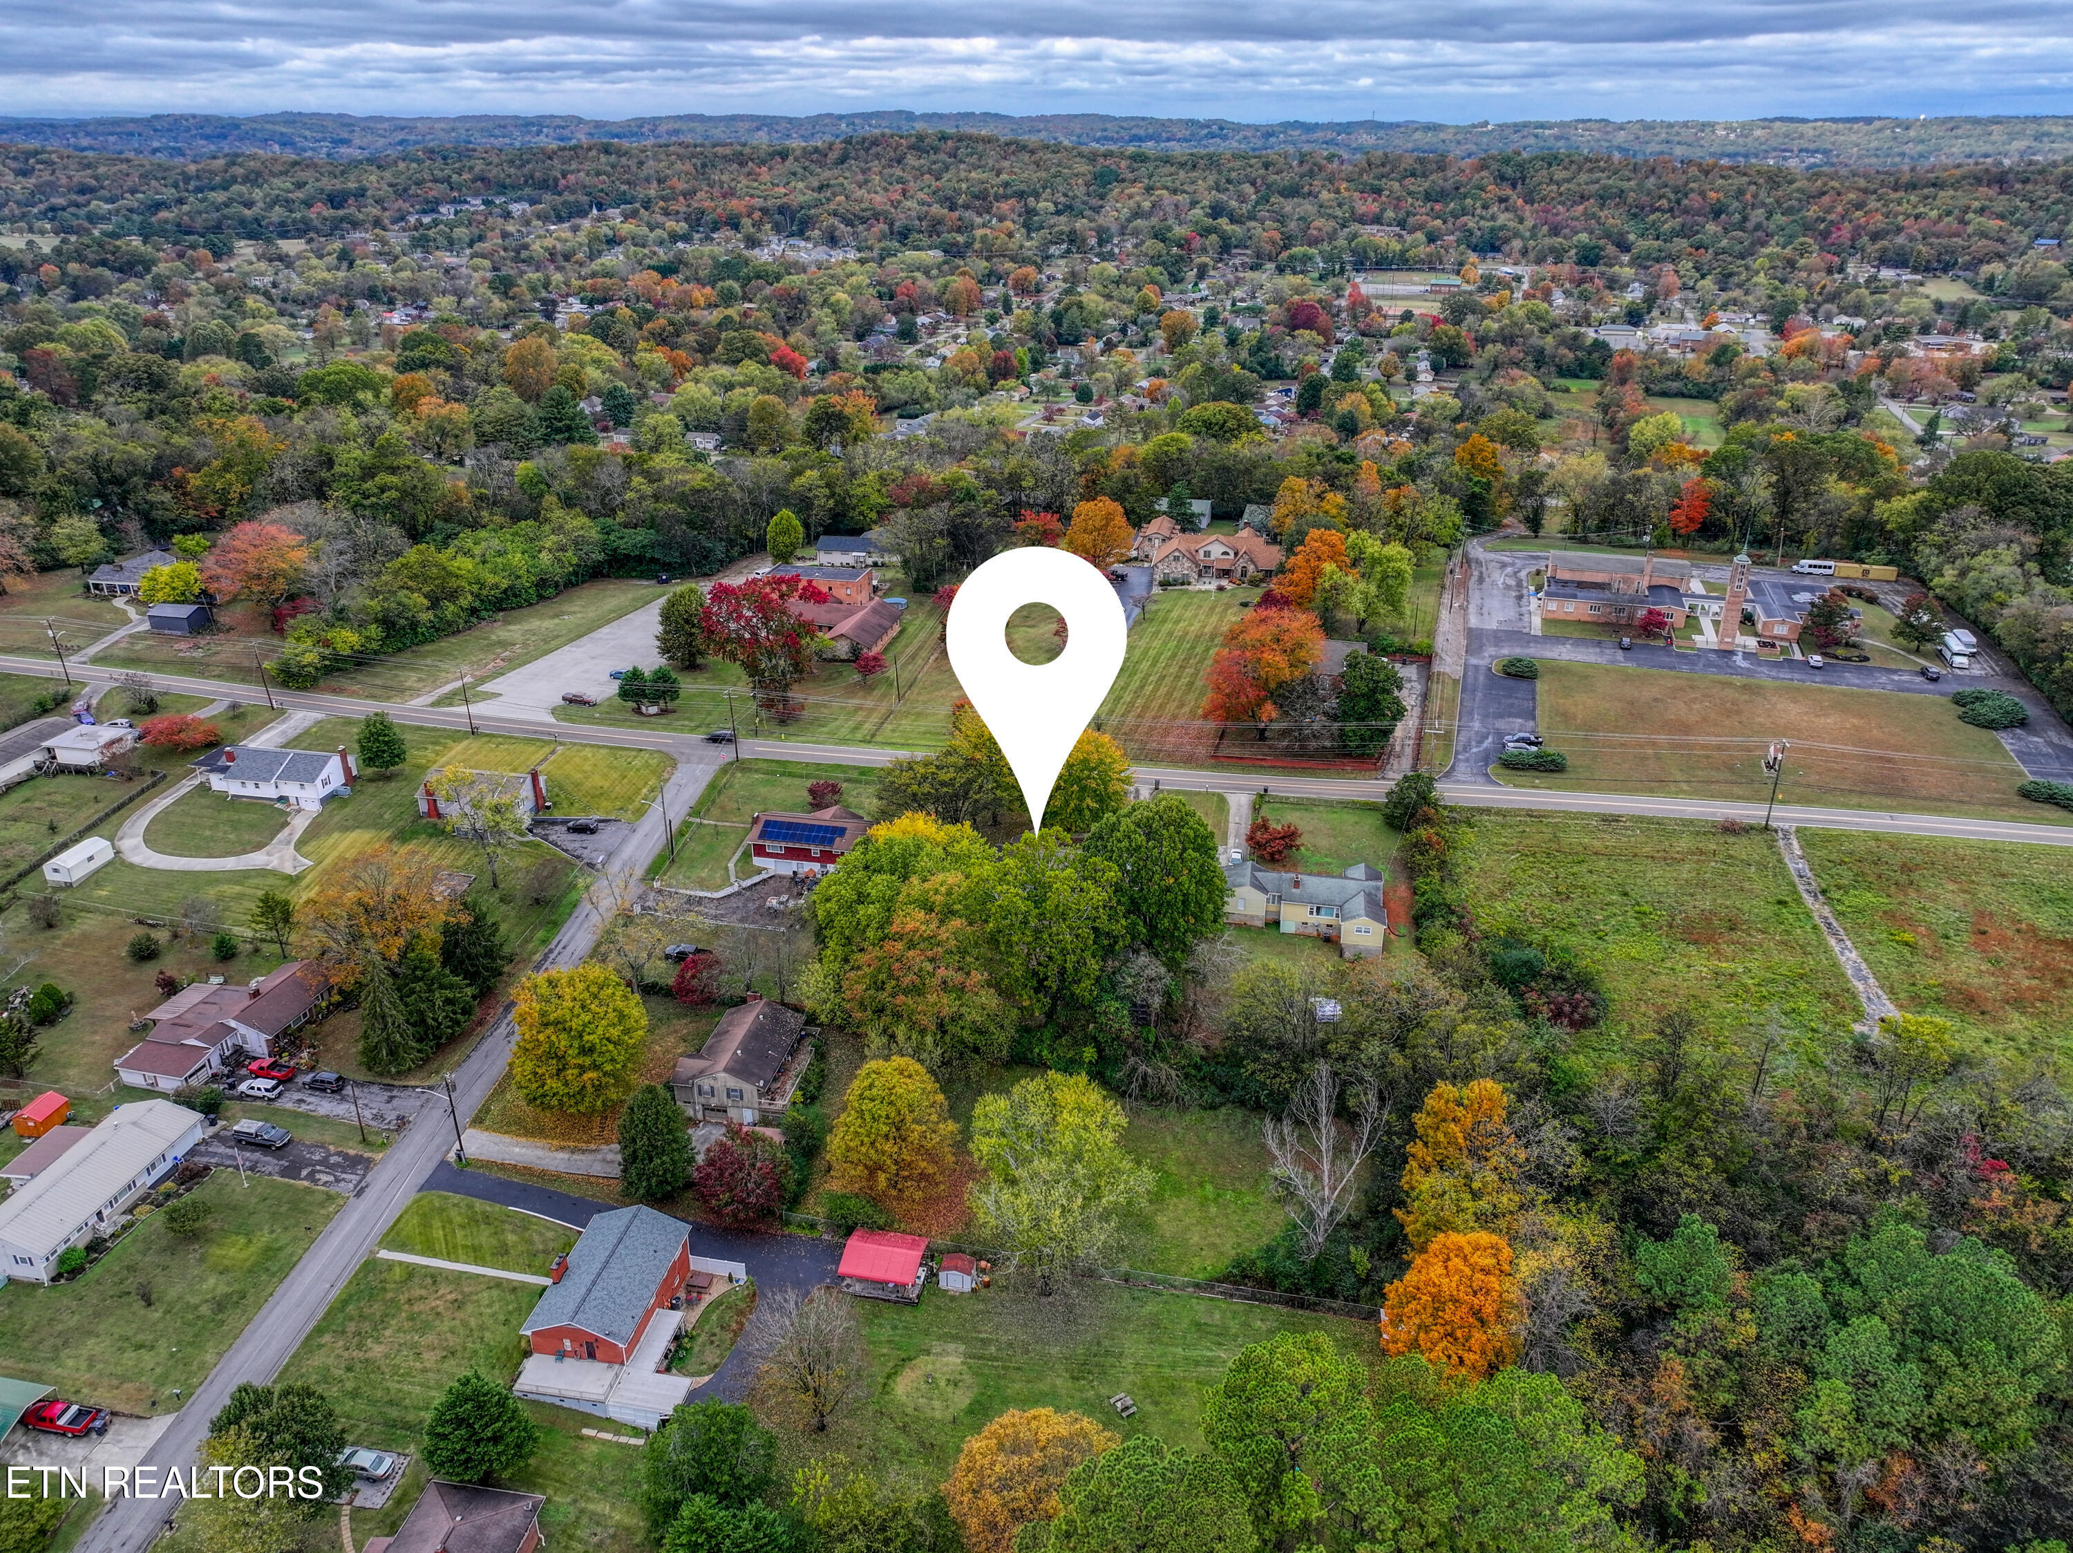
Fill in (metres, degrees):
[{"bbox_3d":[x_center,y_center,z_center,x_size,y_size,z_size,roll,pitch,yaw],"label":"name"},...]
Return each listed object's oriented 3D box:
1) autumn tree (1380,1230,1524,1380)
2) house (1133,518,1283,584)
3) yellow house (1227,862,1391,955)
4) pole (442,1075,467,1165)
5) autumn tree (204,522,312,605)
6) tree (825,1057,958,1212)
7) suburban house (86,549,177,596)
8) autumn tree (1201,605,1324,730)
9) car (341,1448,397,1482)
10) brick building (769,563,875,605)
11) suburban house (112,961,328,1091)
[{"bbox_3d":[33.020,42.177,113.354,11.000,12.800,11.000,0,25,0],"label":"autumn tree"},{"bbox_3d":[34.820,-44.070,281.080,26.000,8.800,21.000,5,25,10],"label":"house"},{"bbox_3d":[32.510,15.496,174.152,18.800,6.600,12.500,4,25,8],"label":"yellow house"},{"bbox_3d":[-56.564,33.492,139.742,0.500,10.400,0.500,5,25,10],"label":"pole"},{"bbox_3d":[-150.526,-40.125,276.931,18.800,16.000,18.800,0,25,0],"label":"autumn tree"},{"bbox_3d":[-13.075,32.574,129.489,11.800,14.800,11.800,0,25,0],"label":"tree"},{"bbox_3d":[-173.550,-39.500,280.460,13.500,5.600,14.500,5,25,12],"label":"suburban house"},{"bbox_3d":[33.260,-15.390,212.140,17.980,19.080,17.980,0,25,0],"label":"autumn tree"},{"bbox_3d":[-52.010,53.250,111.610,4.700,1.450,1.800,8,26,16],"label":"car"},{"bbox_3d":[-39.840,-34.950,265.190,18.040,6.000,8.020,5,25,11],"label":"brick building"},{"bbox_3d":[-86.886,26.071,152.779,15.500,5.200,19.000,4,25,9],"label":"suburban house"}]

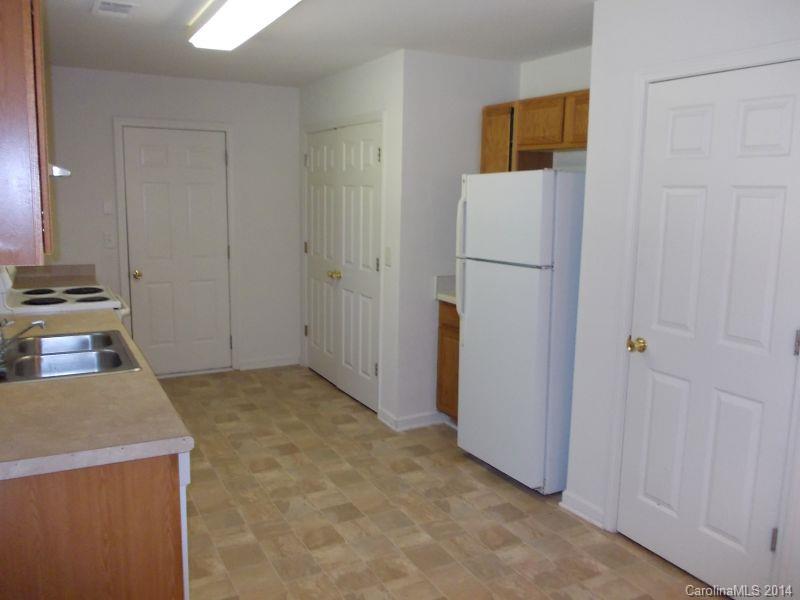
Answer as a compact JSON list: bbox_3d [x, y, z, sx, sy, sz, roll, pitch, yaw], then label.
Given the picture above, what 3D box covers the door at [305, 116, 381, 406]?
[{"bbox_3d":[-0.448,-0.288,5.017,0.045,2.025,1.360,-4,11,-28],"label":"door"}]

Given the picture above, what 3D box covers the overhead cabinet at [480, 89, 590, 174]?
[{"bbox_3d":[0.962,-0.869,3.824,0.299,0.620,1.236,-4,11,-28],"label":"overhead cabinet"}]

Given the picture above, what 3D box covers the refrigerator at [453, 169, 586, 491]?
[{"bbox_3d":[0.832,0.143,3.642,0.740,1.680,0.675,-4,11,-29],"label":"refrigerator"}]

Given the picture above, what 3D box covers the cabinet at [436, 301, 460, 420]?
[{"bbox_3d":[0.607,0.407,4.348,0.594,0.800,0.381,-4,11,-28],"label":"cabinet"}]

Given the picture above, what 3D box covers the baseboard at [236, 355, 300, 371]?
[{"bbox_3d":[-1.166,0.555,5.838,0.563,0.078,0.015,-4,11,-28],"label":"baseboard"}]

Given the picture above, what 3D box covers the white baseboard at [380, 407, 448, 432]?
[{"bbox_3d":[0.093,0.799,4.491,0.374,0.082,0.261,-4,11,-28],"label":"white baseboard"}]

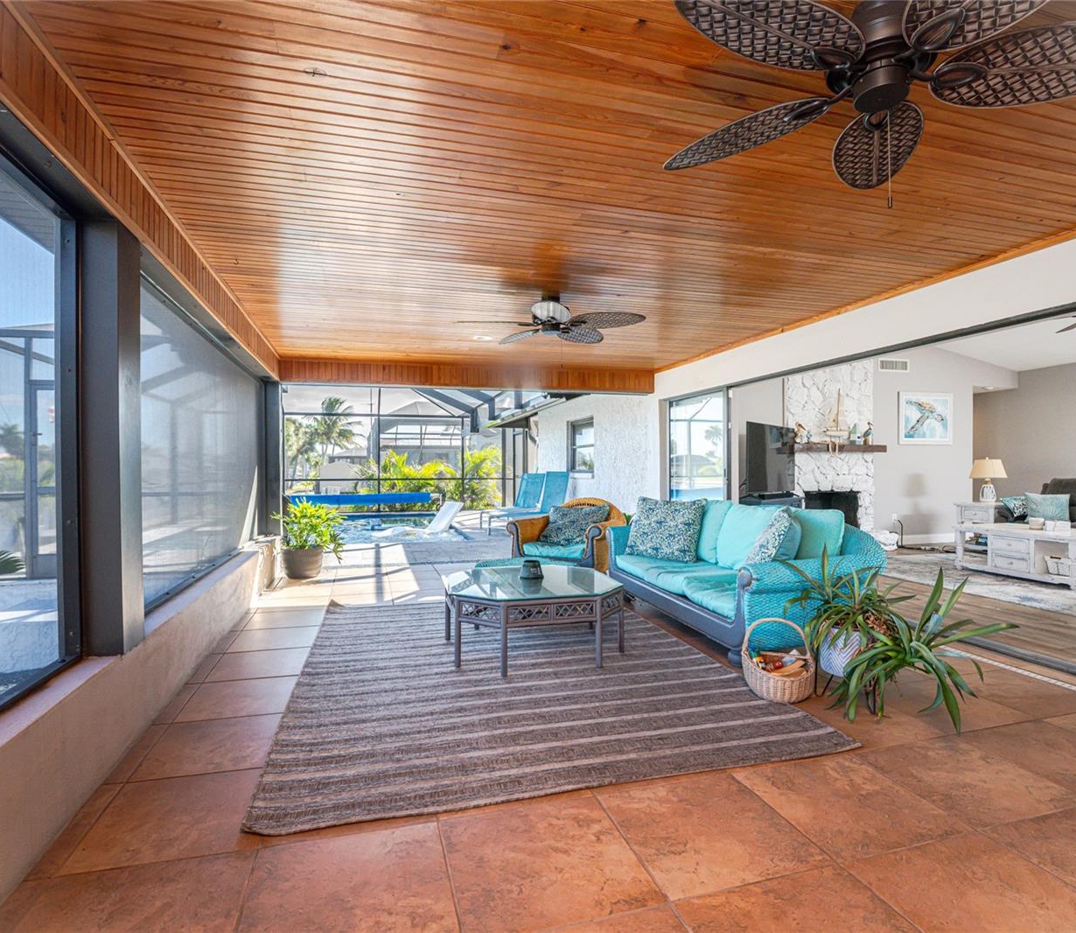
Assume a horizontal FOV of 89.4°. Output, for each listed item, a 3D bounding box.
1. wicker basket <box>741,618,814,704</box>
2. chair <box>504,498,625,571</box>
[{"bbox_3d":[1.205,0.948,2.760,0.360,0.365,0.320,0,0,20],"label":"wicker basket"},{"bbox_3d":[0.326,0.740,5.791,0.950,0.780,0.900,0,0,24],"label":"chair"}]

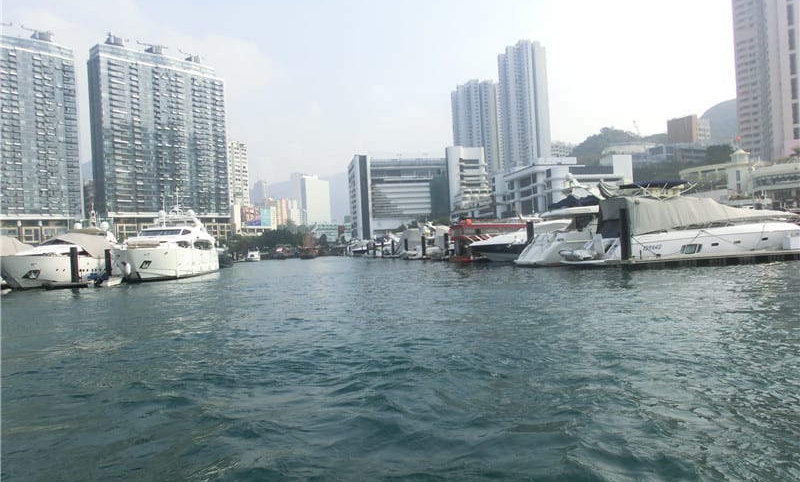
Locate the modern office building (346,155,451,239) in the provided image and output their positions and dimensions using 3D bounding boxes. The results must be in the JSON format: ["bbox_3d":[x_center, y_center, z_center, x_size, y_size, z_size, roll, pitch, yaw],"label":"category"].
[{"bbox_3d":[-3.212,-24.212,361.509,59.000,56.800,39.000,-3,-1,-15],"label":"modern office building"}]

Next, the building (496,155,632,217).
[{"bbox_3d":[59.236,-13.908,202.435,37.000,26.800,38.000,-3,-1,-12],"label":"building"}]

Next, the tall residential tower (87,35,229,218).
[{"bbox_3d":[-134.328,-46.278,315.040,67.260,113.800,19.100,-2,-1,-45],"label":"tall residential tower"}]

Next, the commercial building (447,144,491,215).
[{"bbox_3d":[29.733,-18.779,239.852,19.000,40.300,19.000,-3,-1,-1],"label":"commercial building"}]

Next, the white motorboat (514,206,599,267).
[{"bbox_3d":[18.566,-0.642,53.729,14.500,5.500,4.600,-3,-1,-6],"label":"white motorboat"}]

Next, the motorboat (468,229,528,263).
[{"bbox_3d":[14.169,0.308,66.793,12.000,4.300,3.900,-3,-1,-4],"label":"motorboat"}]

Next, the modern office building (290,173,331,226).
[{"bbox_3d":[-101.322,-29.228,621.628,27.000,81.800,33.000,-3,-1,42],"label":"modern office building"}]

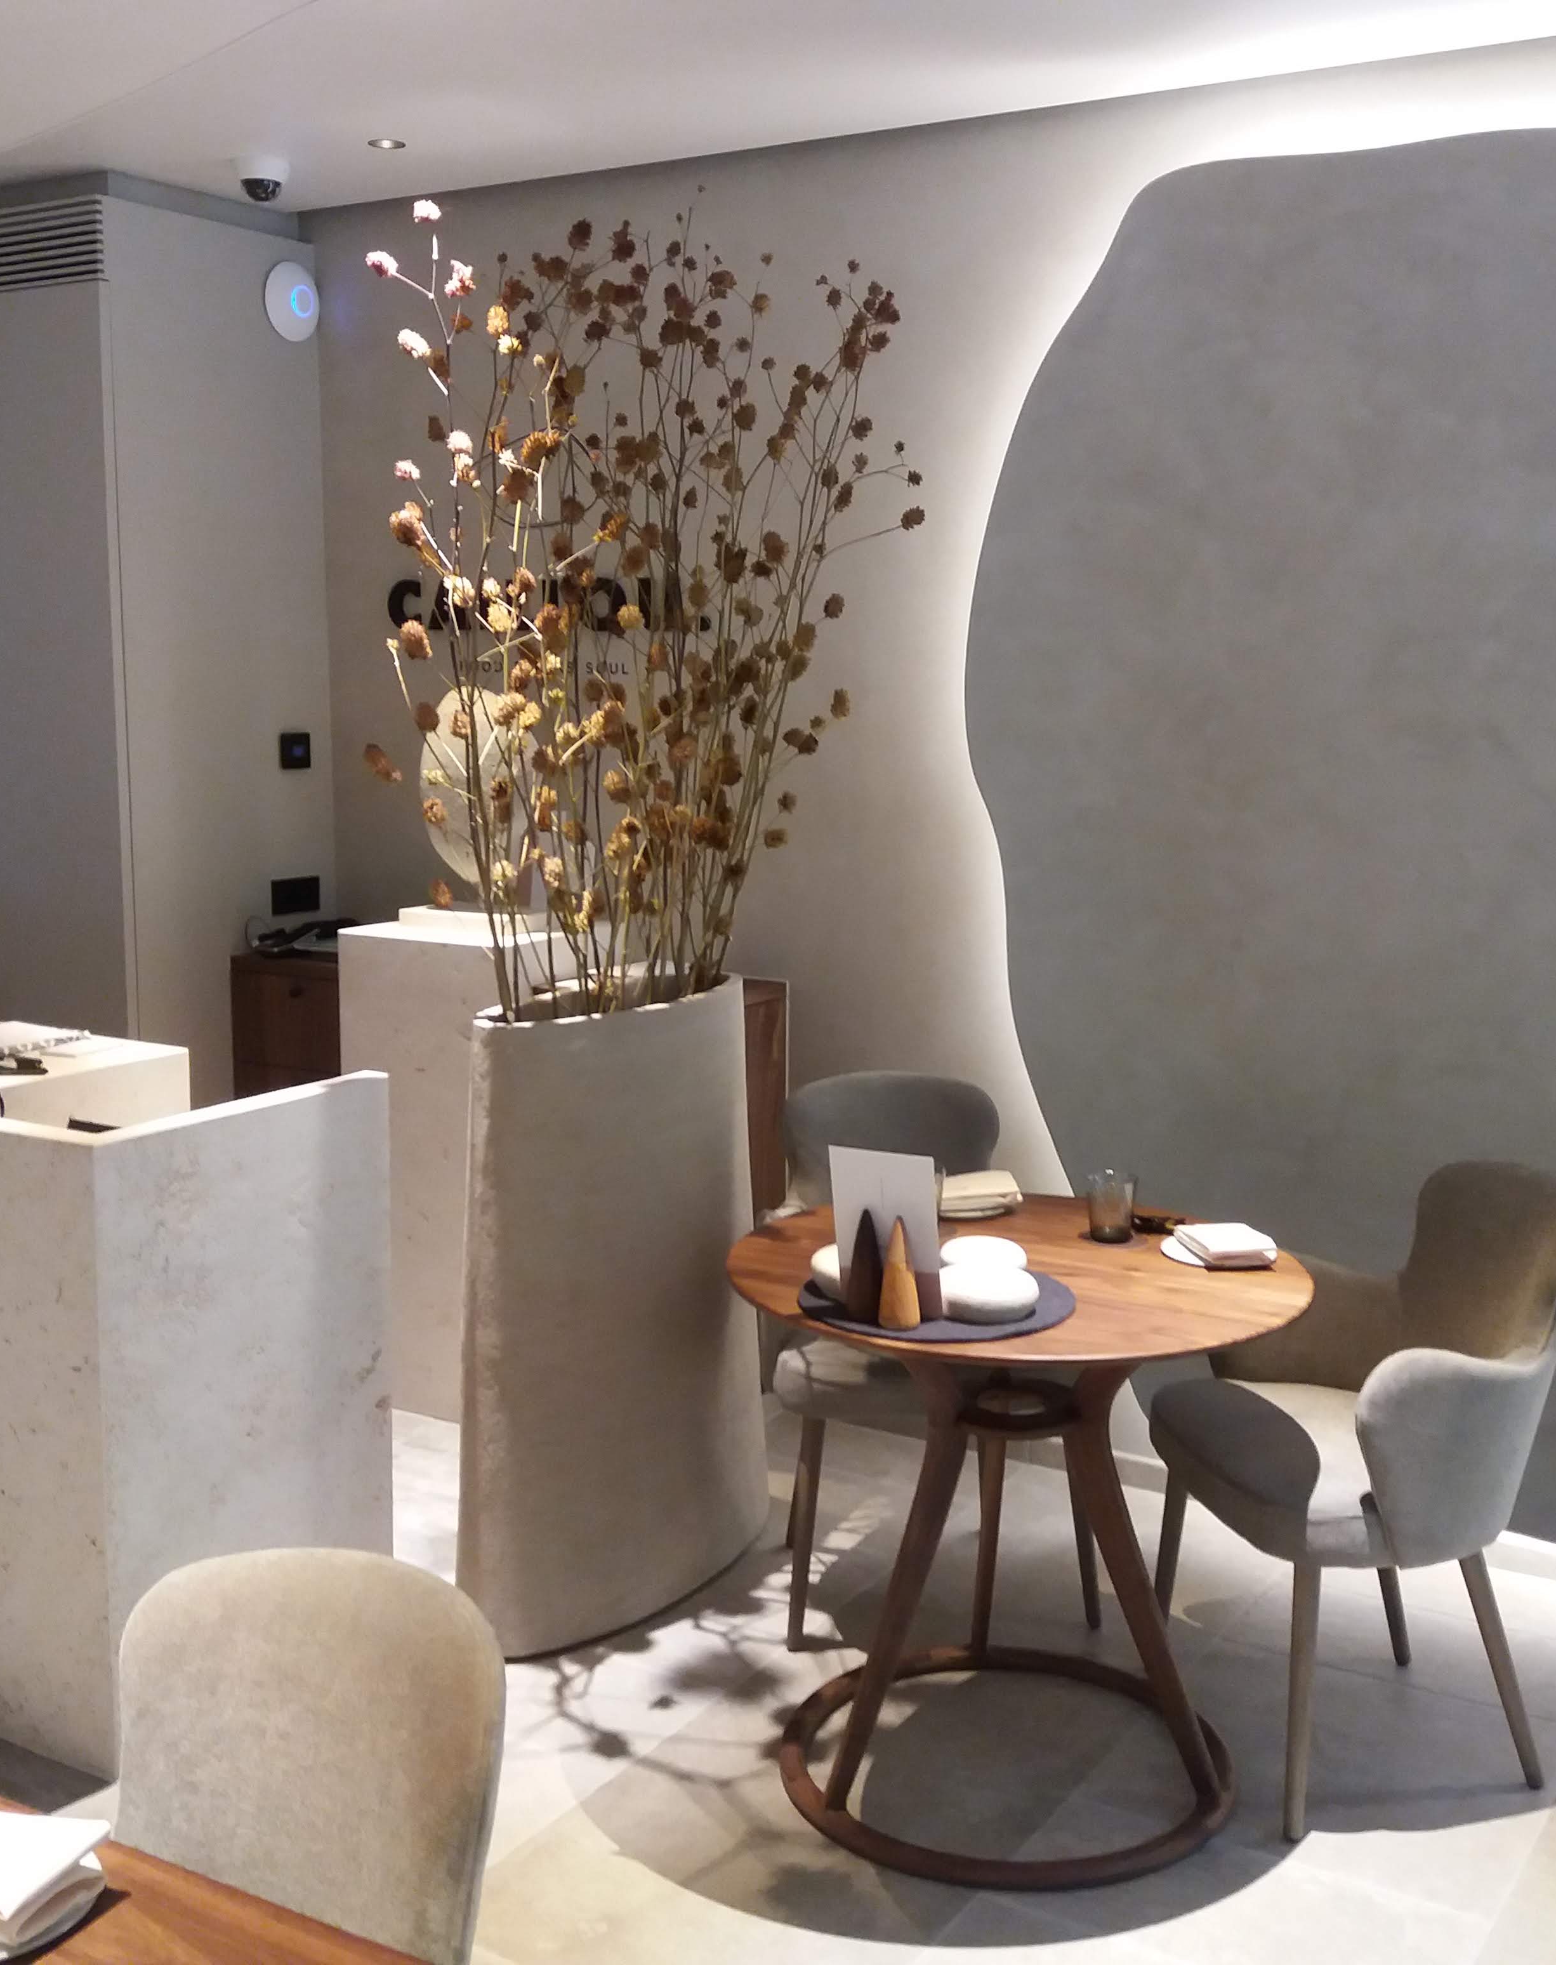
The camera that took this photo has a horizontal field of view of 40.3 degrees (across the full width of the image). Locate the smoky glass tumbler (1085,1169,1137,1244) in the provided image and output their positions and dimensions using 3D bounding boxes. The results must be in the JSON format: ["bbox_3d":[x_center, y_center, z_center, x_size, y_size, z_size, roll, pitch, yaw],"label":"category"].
[{"bbox_3d":[0.510,0.345,3.250,0.079,0.101,0.079,0,8,0],"label":"smoky glass tumbler"}]

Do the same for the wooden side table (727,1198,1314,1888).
[{"bbox_3d":[0.340,0.791,3.131,0.865,0.756,0.865,0,8,0],"label":"wooden side table"}]

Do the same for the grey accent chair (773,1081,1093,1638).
[{"bbox_3d":[0.251,0.645,3.722,0.570,0.870,0.565,-1,9,-10],"label":"grey accent chair"}]

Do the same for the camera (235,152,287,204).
[{"bbox_3d":[-1.083,-1.677,4.441,0.110,0.090,0.110,-2,9,-13],"label":"camera"}]

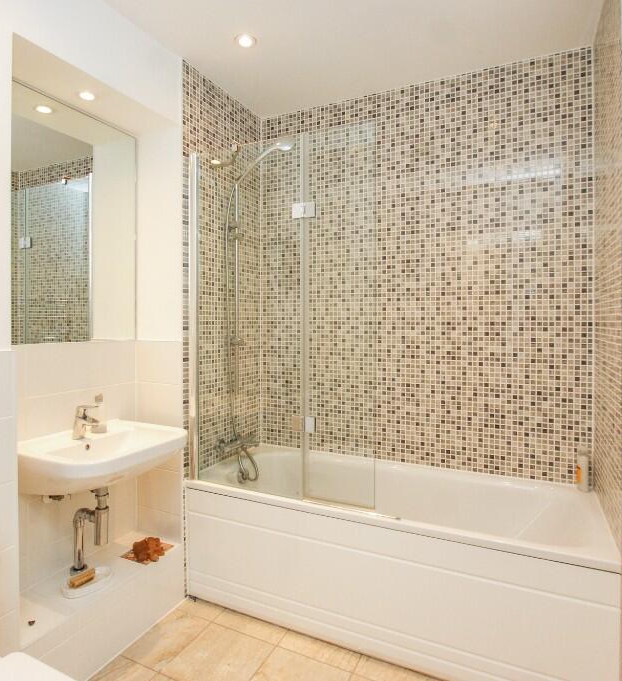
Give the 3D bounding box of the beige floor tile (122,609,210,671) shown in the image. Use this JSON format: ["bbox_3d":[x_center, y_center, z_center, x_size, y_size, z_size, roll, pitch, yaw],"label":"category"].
[{"bbox_3d":[-0.580,1.218,1.741,0.190,0.010,0.302,0,1,26],"label":"beige floor tile"}]

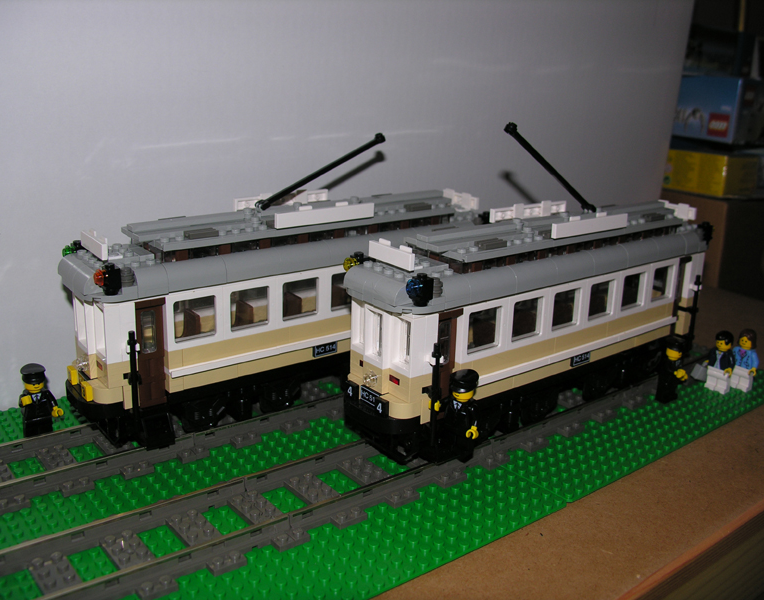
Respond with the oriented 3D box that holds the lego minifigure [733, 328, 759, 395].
[{"bbox_3d":[0.237,0.039,0.530,0.015,0.041,0.025,-11,21,-37],"label":"lego minifigure"}]

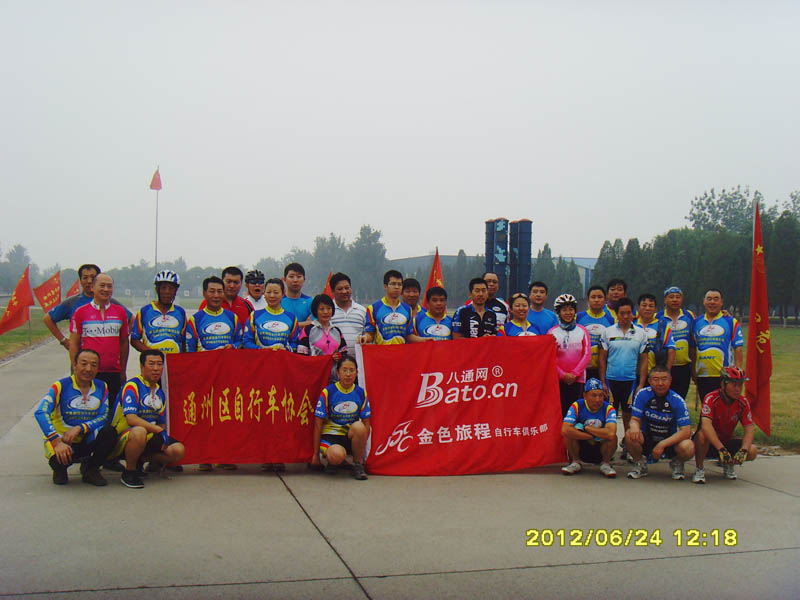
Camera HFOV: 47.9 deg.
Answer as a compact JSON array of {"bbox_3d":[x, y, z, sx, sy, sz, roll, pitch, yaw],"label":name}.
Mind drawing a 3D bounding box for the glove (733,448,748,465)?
[{"bbox_3d":[3.041,1.398,8.050,0.130,0.150,0.100,1,0,11],"label":"glove"}]

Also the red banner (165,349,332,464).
[{"bbox_3d":[-1.307,0.930,7.800,1.460,1.000,0.100,1,0,-10],"label":"red banner"}]

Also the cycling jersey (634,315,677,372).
[{"bbox_3d":[2.563,0.472,9.150,0.470,0.610,0.280,1,0,9],"label":"cycling jersey"}]

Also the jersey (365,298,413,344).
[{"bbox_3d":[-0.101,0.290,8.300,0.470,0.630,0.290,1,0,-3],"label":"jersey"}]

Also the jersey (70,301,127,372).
[{"bbox_3d":[-2.613,0.322,7.850,0.480,0.610,0.290,1,0,-14],"label":"jersey"}]

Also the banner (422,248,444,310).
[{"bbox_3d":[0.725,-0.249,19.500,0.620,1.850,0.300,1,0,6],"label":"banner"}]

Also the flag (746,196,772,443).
[{"bbox_3d":[3.949,0.203,9.900,0.300,2.550,0.180,1,0,14],"label":"flag"}]

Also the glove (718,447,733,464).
[{"bbox_3d":[2.907,1.389,8.050,0.120,0.160,0.100,1,0,11],"label":"glove"}]

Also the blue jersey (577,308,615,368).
[{"bbox_3d":[2.016,0.403,9.200,0.470,0.610,0.280,1,0,5],"label":"blue jersey"}]

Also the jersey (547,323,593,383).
[{"bbox_3d":[1.660,0.517,8.800,0.440,0.600,0.300,1,0,7],"label":"jersey"}]

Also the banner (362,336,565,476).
[{"bbox_3d":[0.578,0.950,8.080,1.860,1.170,0.180,-2,-3,-9],"label":"banner"}]

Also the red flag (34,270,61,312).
[{"bbox_3d":[-13.689,-0.330,35.000,1.050,1.500,0.250,1,0,-21],"label":"red flag"}]

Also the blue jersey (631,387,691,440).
[{"bbox_3d":[2.422,1.074,8.380,0.560,0.530,0.370,1,0,11],"label":"blue jersey"}]

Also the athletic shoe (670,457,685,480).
[{"bbox_3d":[2.498,1.537,8.100,0.115,0.130,0.280,1,0,7],"label":"athletic shoe"}]

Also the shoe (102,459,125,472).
[{"bbox_3d":[-2.570,1.483,8.100,0.105,0.110,0.280,2,0,-43],"label":"shoe"}]

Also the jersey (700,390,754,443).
[{"bbox_3d":[3.070,1.111,8.450,0.470,0.530,0.360,1,0,-2],"label":"jersey"}]

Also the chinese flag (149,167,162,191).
[{"bbox_3d":[-20.346,-10.110,75.000,1.150,2.000,0.500,1,0,-15],"label":"chinese flag"}]

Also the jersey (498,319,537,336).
[{"bbox_3d":[1.136,0.448,8.500,0.430,0.560,0.270,1,0,2],"label":"jersey"}]

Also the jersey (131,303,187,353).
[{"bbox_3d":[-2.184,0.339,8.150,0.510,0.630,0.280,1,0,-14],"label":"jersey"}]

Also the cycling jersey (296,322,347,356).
[{"bbox_3d":[-0.692,0.454,7.950,0.440,0.570,0.270,1,0,-11],"label":"cycling jersey"}]

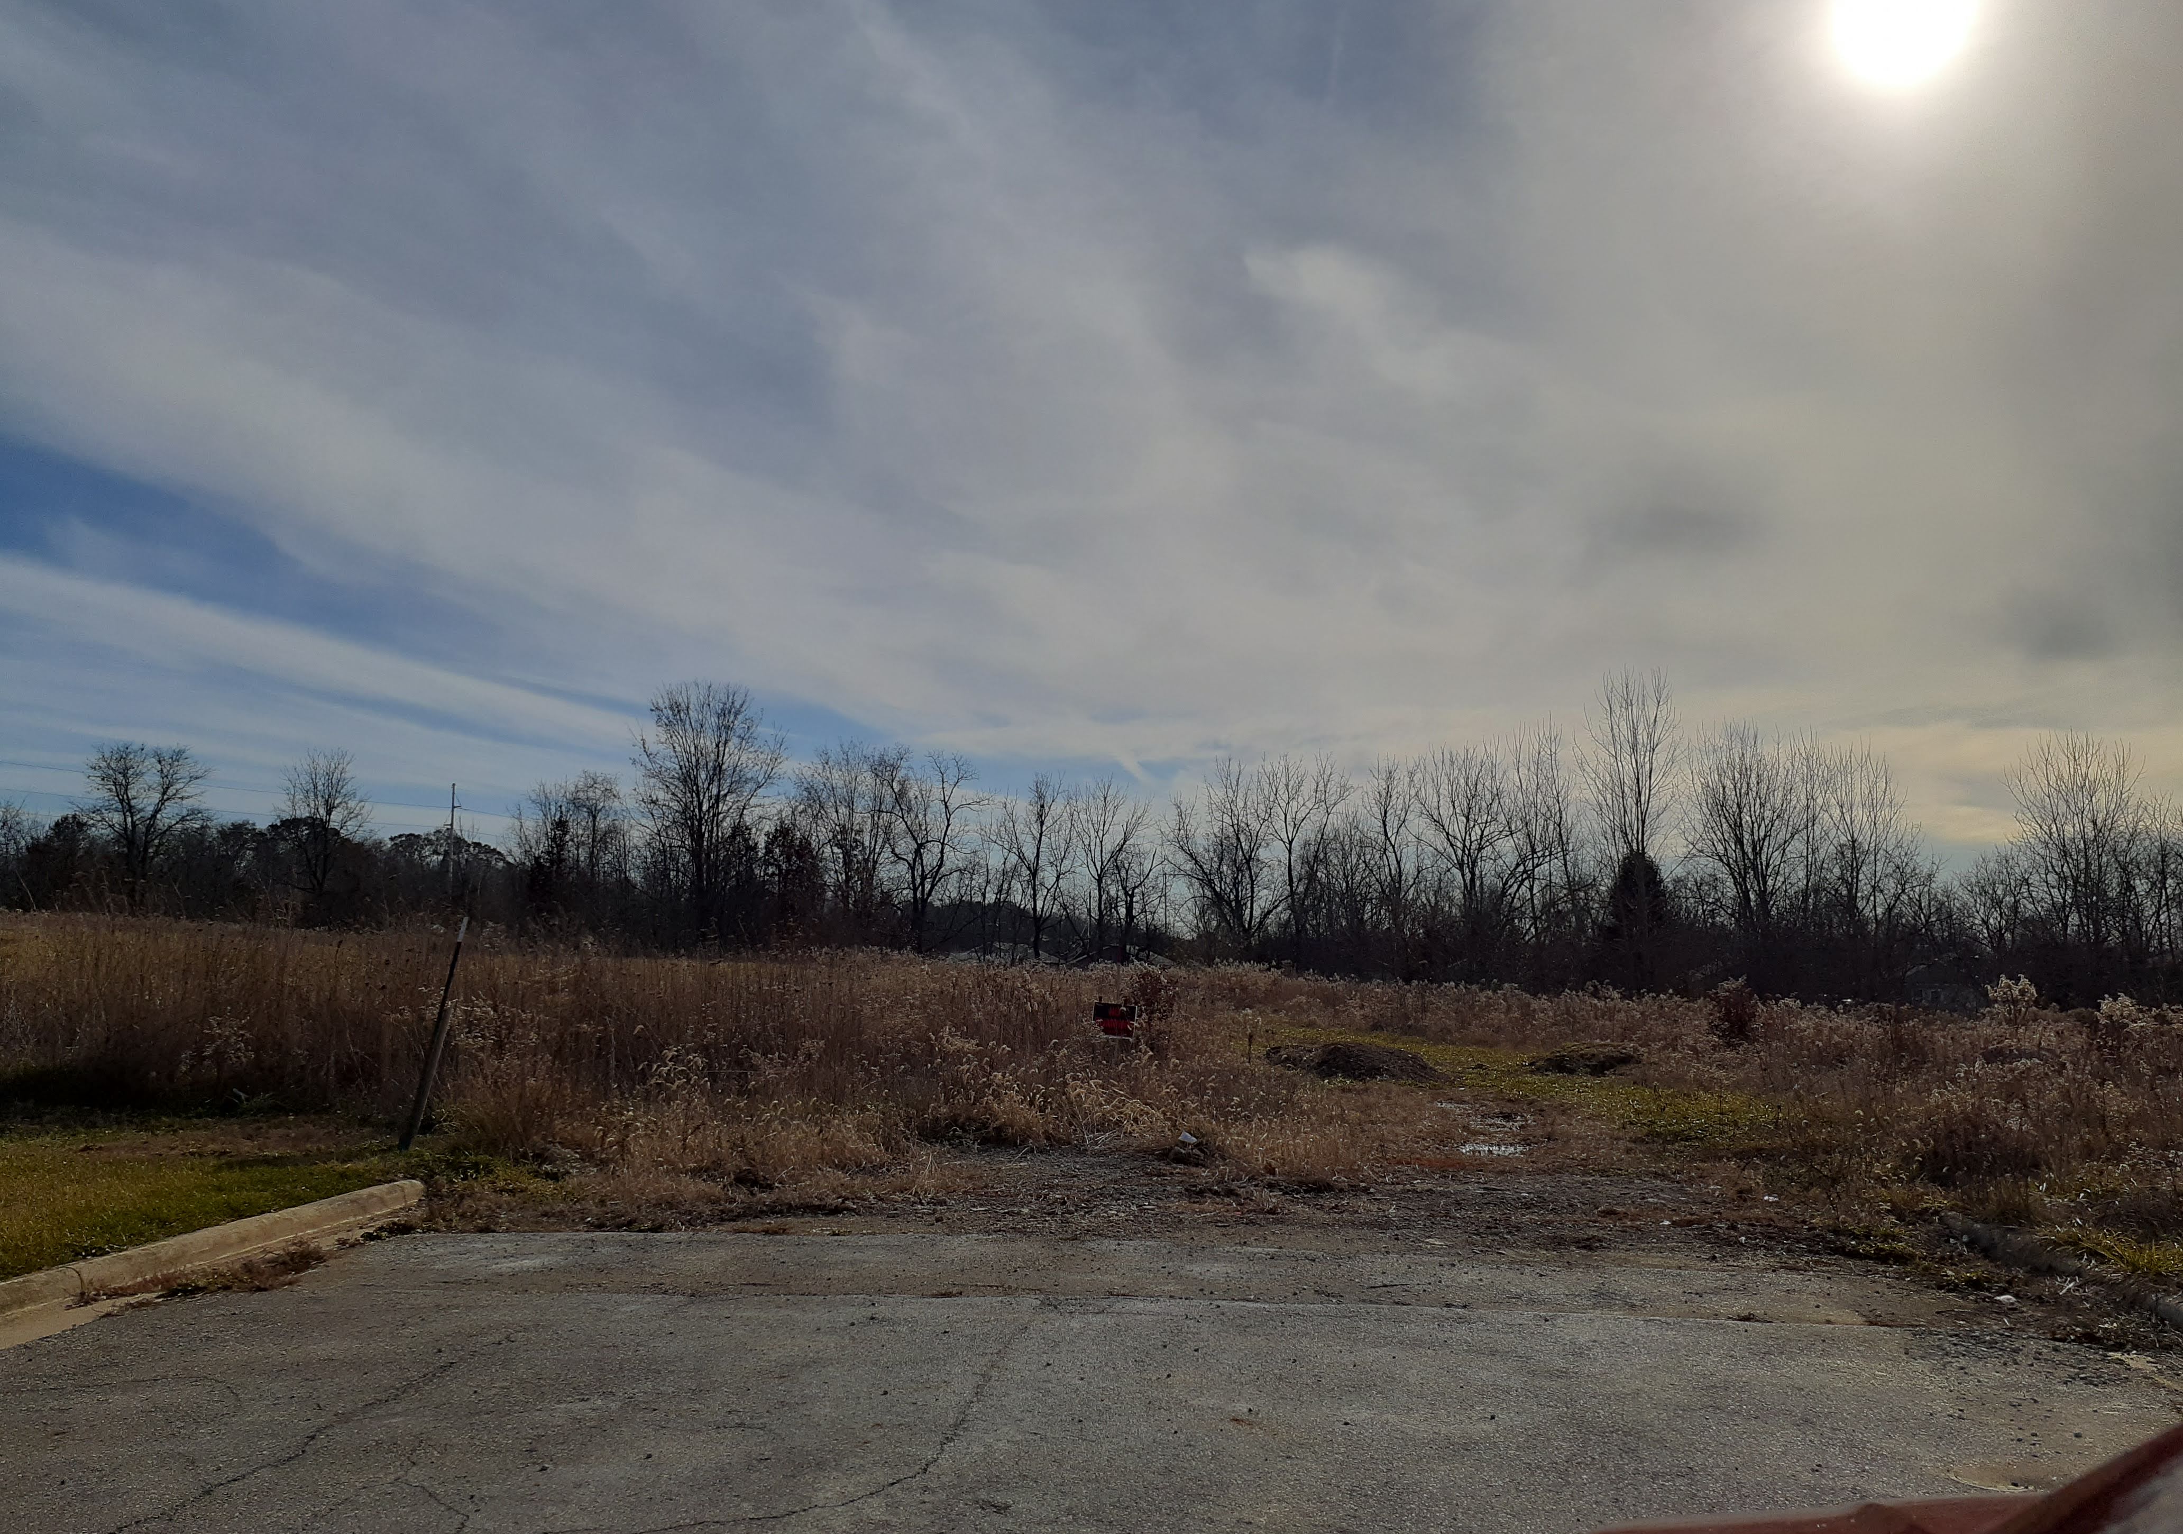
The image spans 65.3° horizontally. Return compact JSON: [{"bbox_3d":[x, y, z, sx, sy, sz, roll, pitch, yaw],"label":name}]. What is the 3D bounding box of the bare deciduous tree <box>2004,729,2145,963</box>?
[{"bbox_3d":[53.840,4.471,93.000,7.545,12.761,7.168,0,-6,0],"label":"bare deciduous tree"}]

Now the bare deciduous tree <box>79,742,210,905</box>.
[{"bbox_3d":[-50.030,3.110,90.000,6.941,8.834,6.594,0,-6,0],"label":"bare deciduous tree"}]

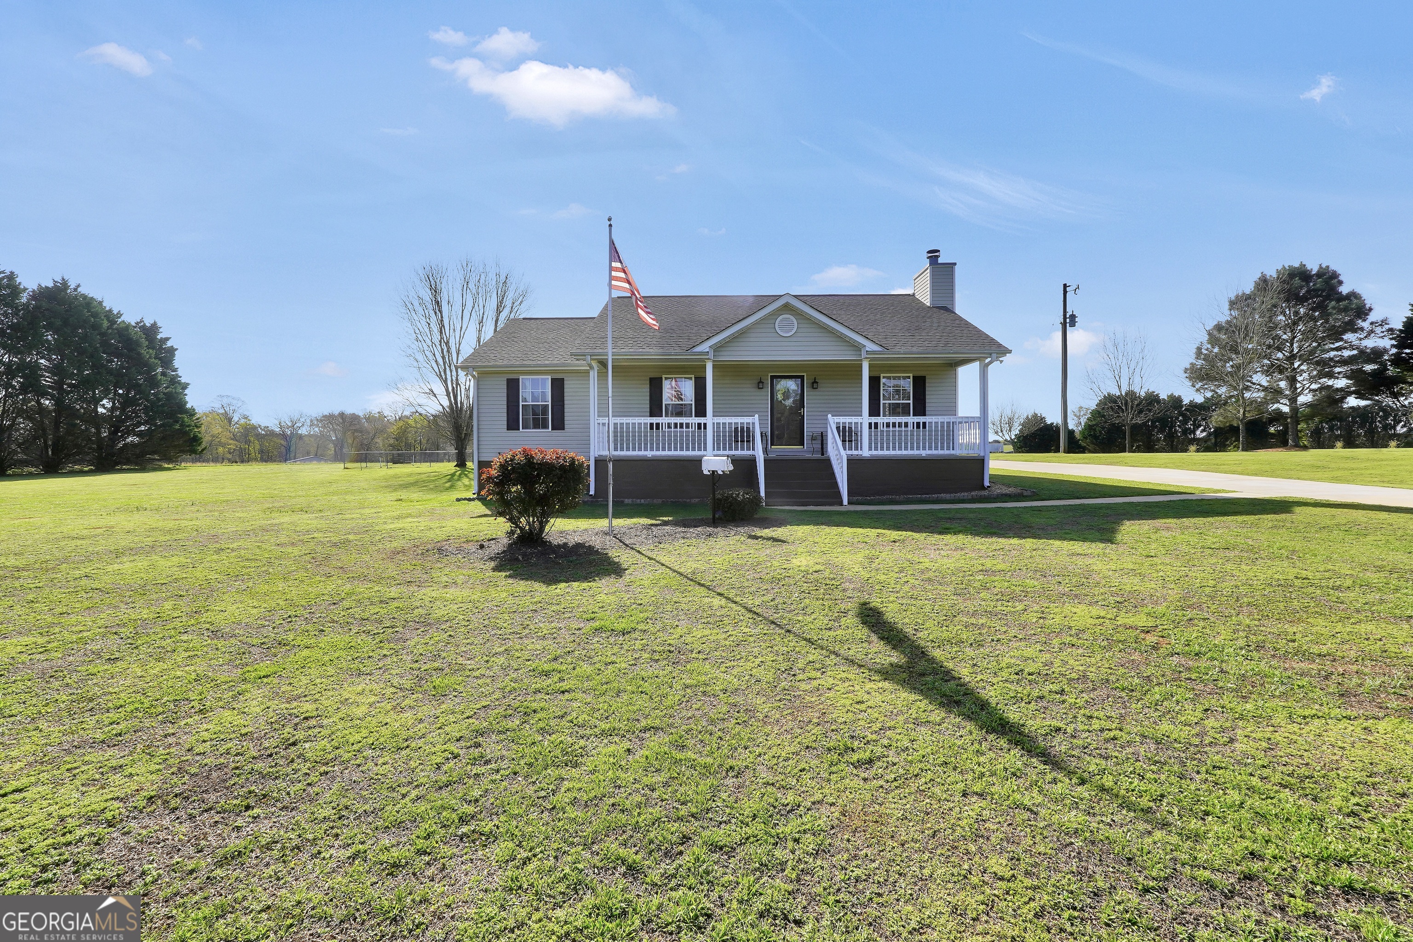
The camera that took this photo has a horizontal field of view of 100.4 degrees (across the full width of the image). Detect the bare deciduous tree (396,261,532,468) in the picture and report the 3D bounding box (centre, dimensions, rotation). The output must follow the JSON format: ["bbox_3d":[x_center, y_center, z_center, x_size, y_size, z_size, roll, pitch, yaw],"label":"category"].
[{"bbox_3d":[-16.200,-7.200,39.500,8.800,13.900,8.600,0,2,0],"label":"bare deciduous tree"}]

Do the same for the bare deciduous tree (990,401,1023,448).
[{"bbox_3d":[25.500,-3.850,50.000,3.400,4.300,3.400,0,2,0],"label":"bare deciduous tree"}]

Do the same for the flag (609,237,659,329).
[{"bbox_3d":[-1.080,-2.850,9.000,0.850,1.320,0.270,-1,2,-27],"label":"flag"}]

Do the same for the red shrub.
[{"bbox_3d":[-2.520,0.340,8.650,1.620,1.380,1.500,0,2,0],"label":"red shrub"}]

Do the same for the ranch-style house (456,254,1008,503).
[{"bbox_3d":[0.370,-3.100,18.200,13.900,7.200,10.400,0,2,1],"label":"ranch-style house"}]

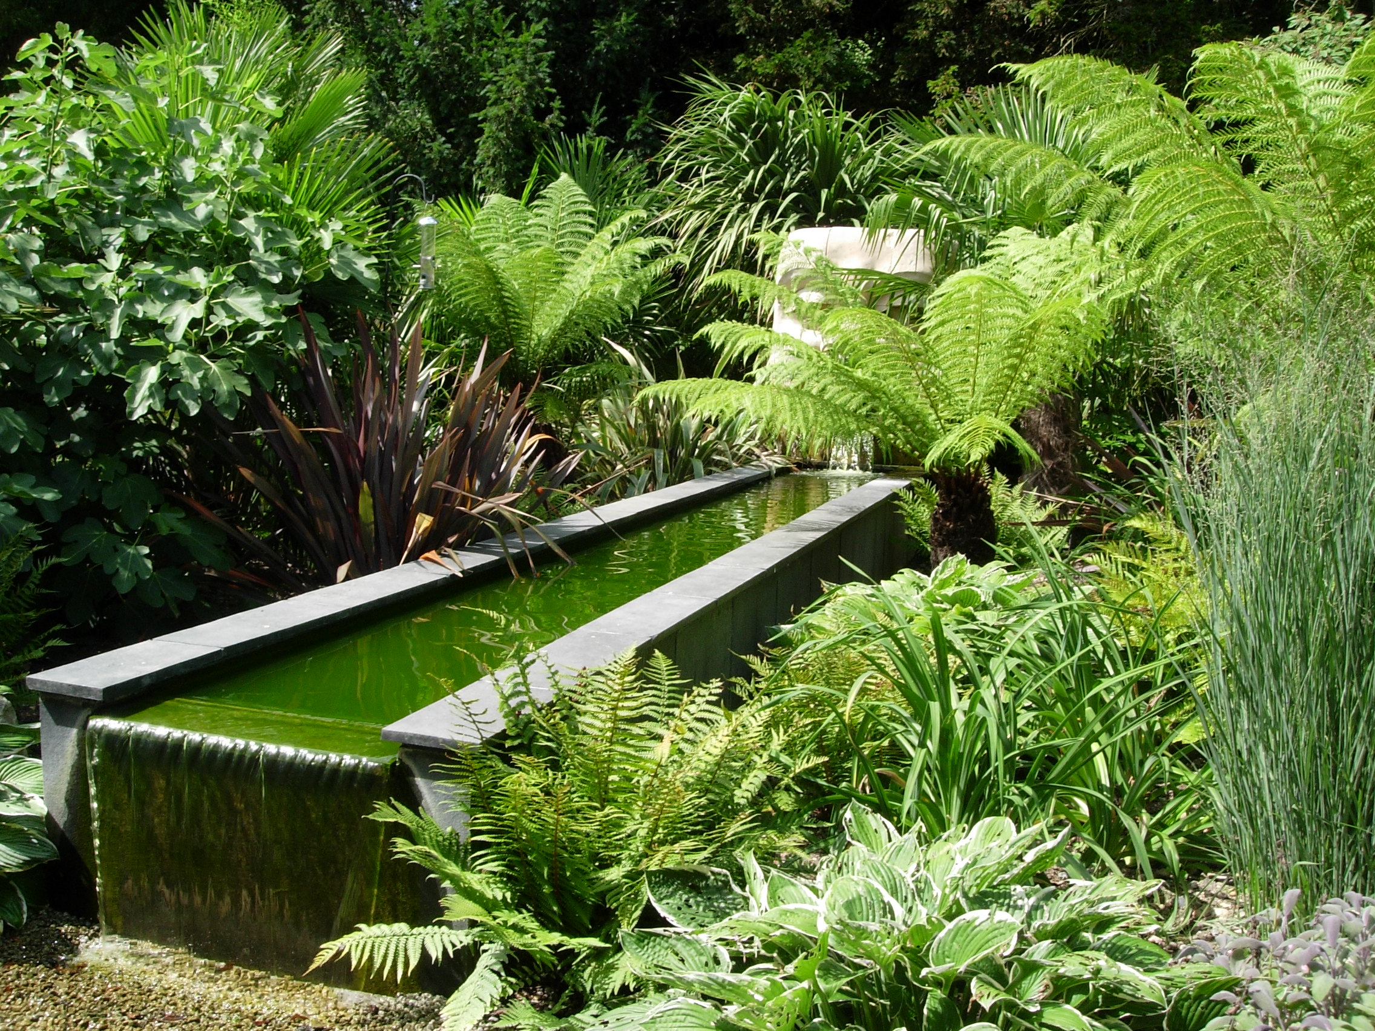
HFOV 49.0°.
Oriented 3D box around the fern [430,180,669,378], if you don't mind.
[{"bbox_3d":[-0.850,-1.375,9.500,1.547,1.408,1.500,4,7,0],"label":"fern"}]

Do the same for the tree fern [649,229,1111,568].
[{"bbox_3d":[0.977,-0.496,7.956,2.390,1.865,2.100,4,7,0],"label":"tree fern"}]

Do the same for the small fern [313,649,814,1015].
[{"bbox_3d":[-0.268,0.718,3.284,1.083,0.726,0.950,4,7,0],"label":"small fern"}]

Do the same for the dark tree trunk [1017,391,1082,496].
[{"bbox_3d":[2.323,-0.438,9.700,0.394,0.893,0.394,4,7,0],"label":"dark tree trunk"}]

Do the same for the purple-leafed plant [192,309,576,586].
[{"bbox_3d":[-1.150,-0.213,5.753,1.443,1.085,1.200,4,7,0],"label":"purple-leafed plant"}]

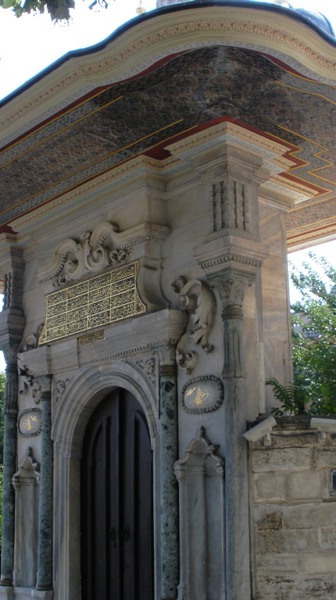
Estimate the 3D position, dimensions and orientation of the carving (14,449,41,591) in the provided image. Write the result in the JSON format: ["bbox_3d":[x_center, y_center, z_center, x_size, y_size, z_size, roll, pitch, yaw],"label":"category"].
[{"bbox_3d":[-2.073,3.173,12.238,0.200,1.900,0.700,11,-18,-39],"label":"carving"}]

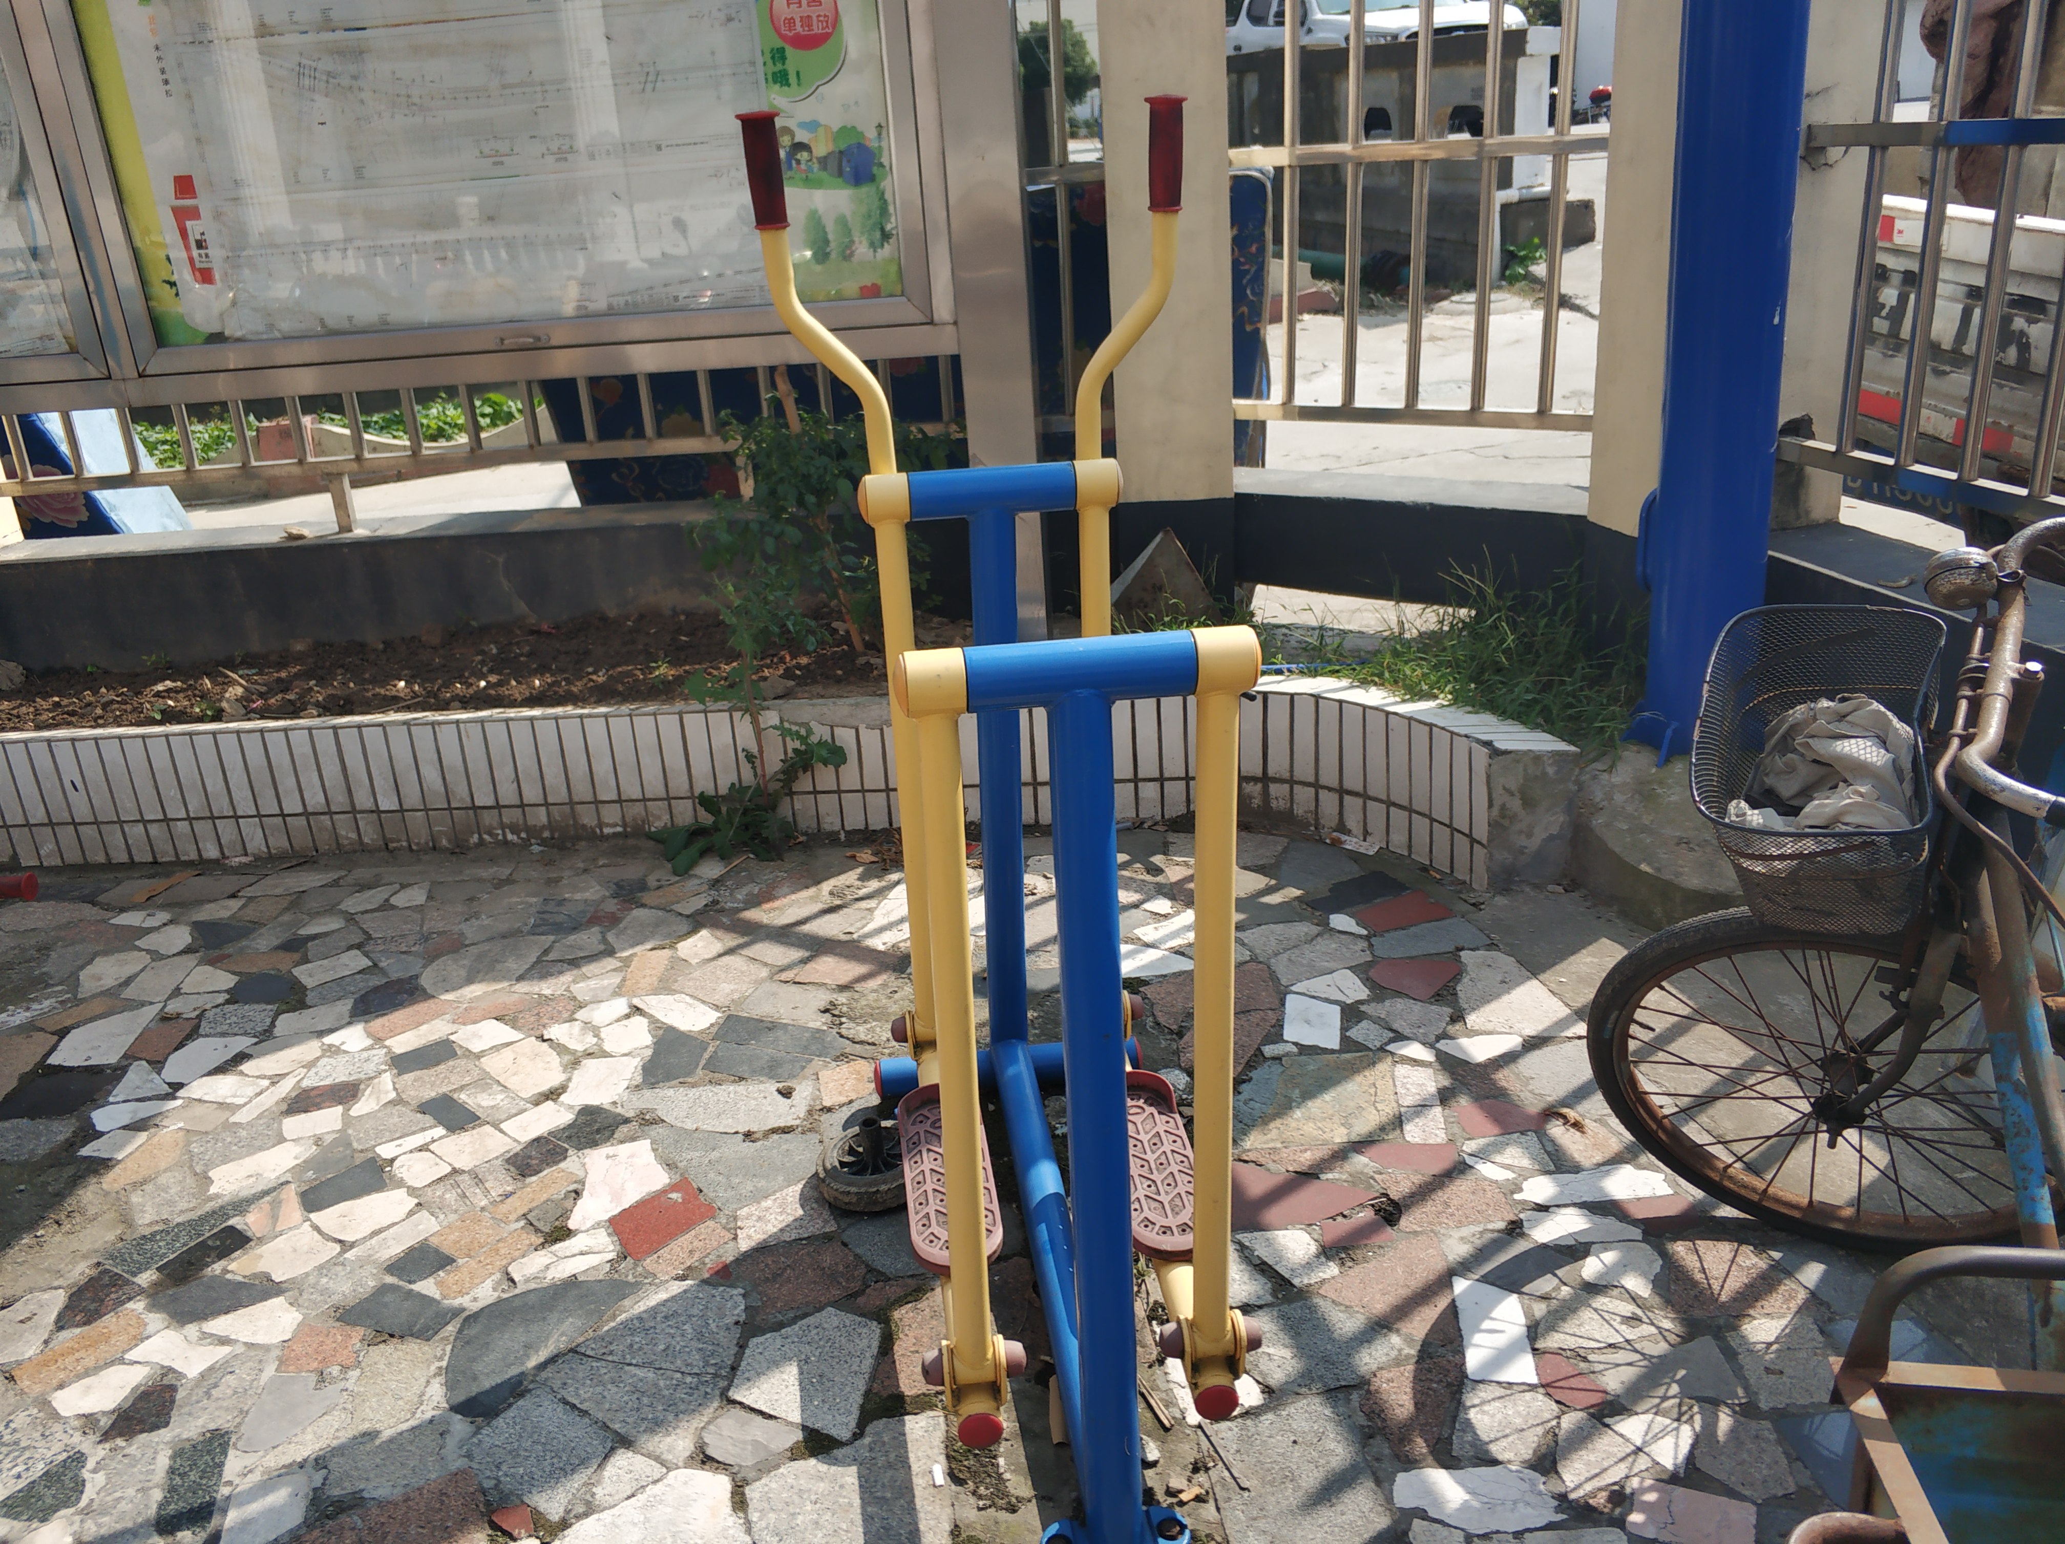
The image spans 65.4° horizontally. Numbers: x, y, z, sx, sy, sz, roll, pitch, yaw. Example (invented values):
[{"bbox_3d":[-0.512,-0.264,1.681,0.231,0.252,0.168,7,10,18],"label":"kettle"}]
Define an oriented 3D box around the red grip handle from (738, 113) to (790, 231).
[{"bbox_3d":[-0.330,-0.742,1.990,0.050,0.136,0.050,-5,21,-1],"label":"red grip handle"}]

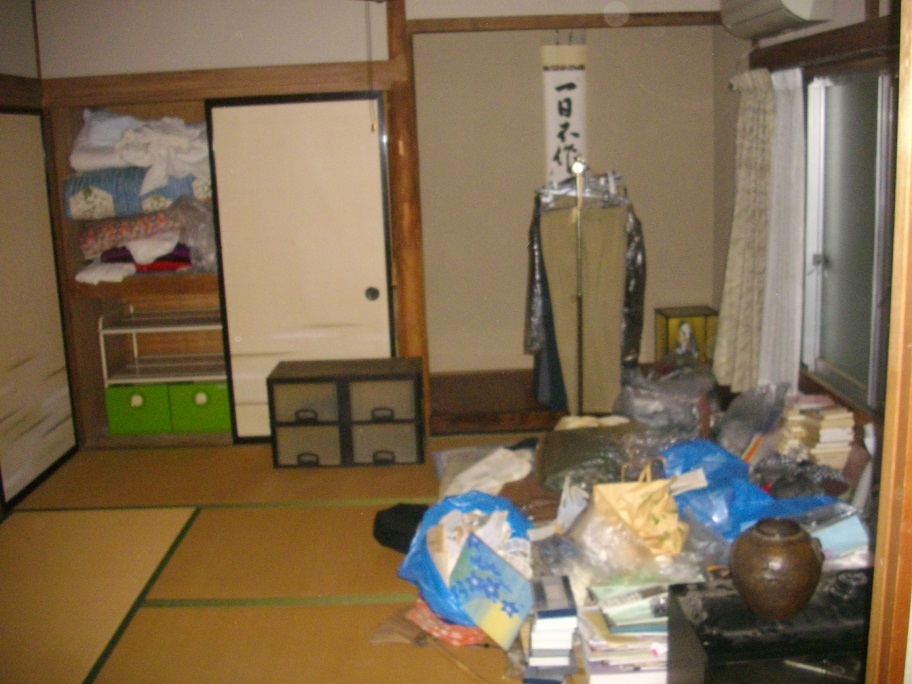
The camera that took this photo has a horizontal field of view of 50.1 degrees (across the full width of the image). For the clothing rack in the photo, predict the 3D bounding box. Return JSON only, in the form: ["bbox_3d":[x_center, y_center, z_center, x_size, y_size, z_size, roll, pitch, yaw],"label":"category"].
[{"bbox_3d":[0.654,-0.248,4.896,0.440,1.290,0.460,-2,12,1],"label":"clothing rack"}]

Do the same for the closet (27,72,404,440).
[{"bbox_3d":[-1.114,-0.448,5.178,1.750,1.870,0.700,-2,12,1],"label":"closet"}]

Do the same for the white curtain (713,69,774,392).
[{"bbox_3d":[1.289,-0.506,4.453,0.180,1.350,0.450,-2,12,1],"label":"white curtain"}]

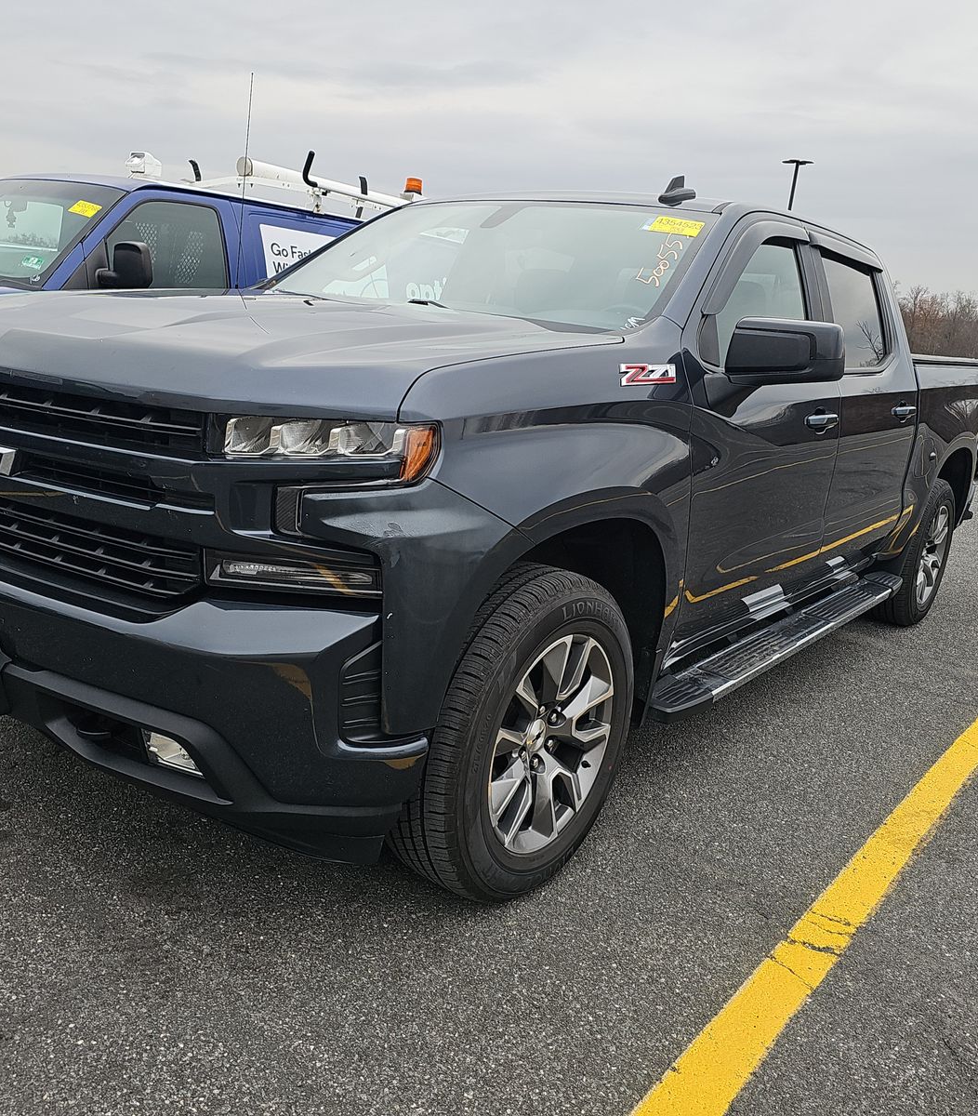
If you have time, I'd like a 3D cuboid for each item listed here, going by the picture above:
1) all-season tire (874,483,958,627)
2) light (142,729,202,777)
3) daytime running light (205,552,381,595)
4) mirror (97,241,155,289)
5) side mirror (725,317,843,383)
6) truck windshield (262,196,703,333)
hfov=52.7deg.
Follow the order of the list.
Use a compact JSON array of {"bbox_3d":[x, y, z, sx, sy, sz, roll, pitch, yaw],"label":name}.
[{"bbox_3d":[2.311,-0.041,5.404,0.280,0.820,0.820,15,16,35],"label":"all-season tire"},{"bbox_3d":[-0.632,0.391,1.995,0.135,0.075,0.070,10,13,17],"label":"light"},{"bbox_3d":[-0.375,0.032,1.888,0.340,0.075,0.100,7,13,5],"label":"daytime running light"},{"bbox_3d":[-1.835,-1.478,4.998,0.260,0.260,0.190,15,16,35],"label":"mirror"},{"bbox_3d":[0.780,-0.541,2.625,0.285,0.180,0.170,15,16,35],"label":"side mirror"},{"bbox_3d":[-0.037,-1.001,3.291,1.550,0.140,0.820,15,50,35],"label":"truck windshield"}]

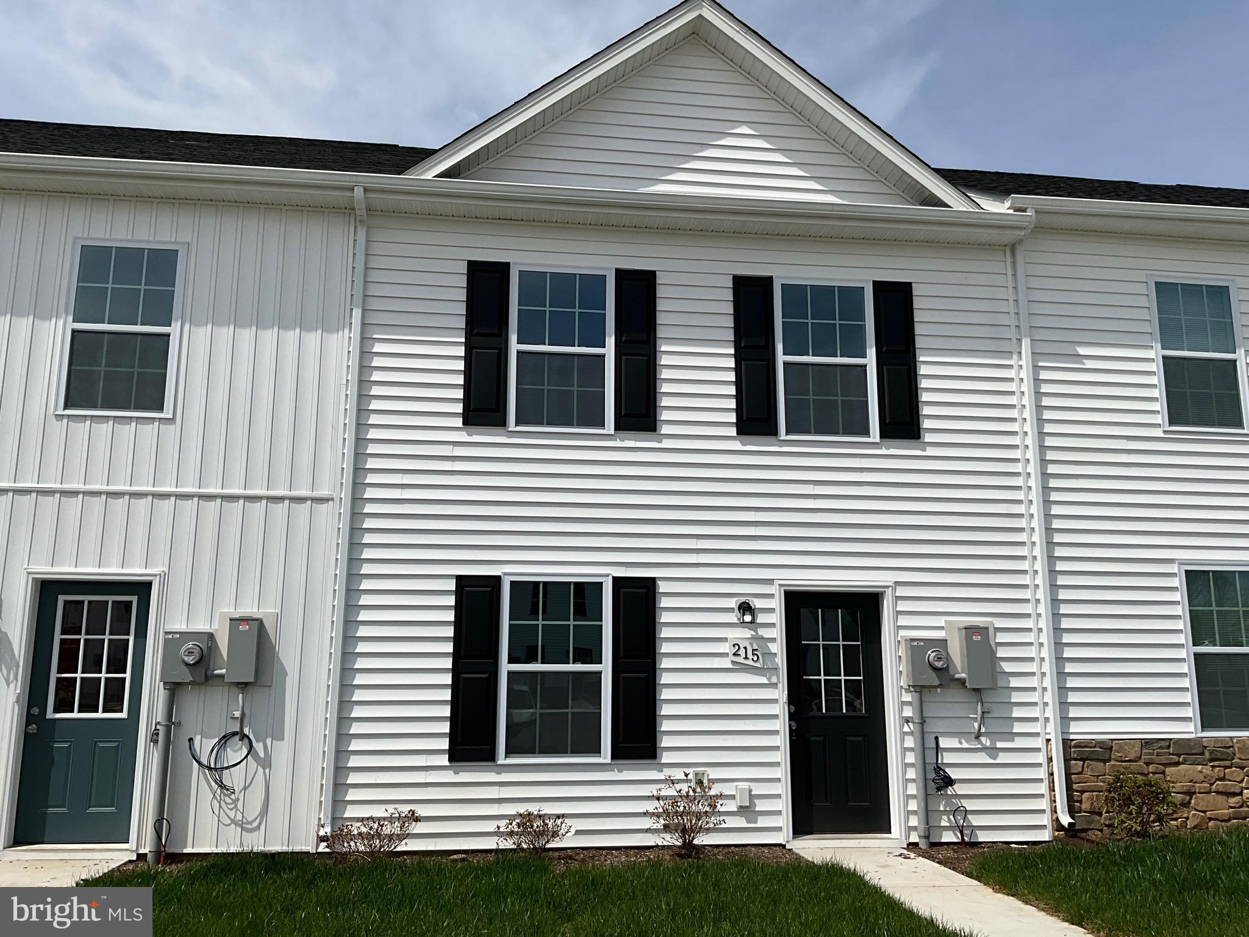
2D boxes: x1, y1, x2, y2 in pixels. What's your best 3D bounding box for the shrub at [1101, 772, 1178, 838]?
[{"bbox_3d":[4.222,2.748,8.572,0.580,0.550,0.550,2,-12,-7],"label":"shrub"}]

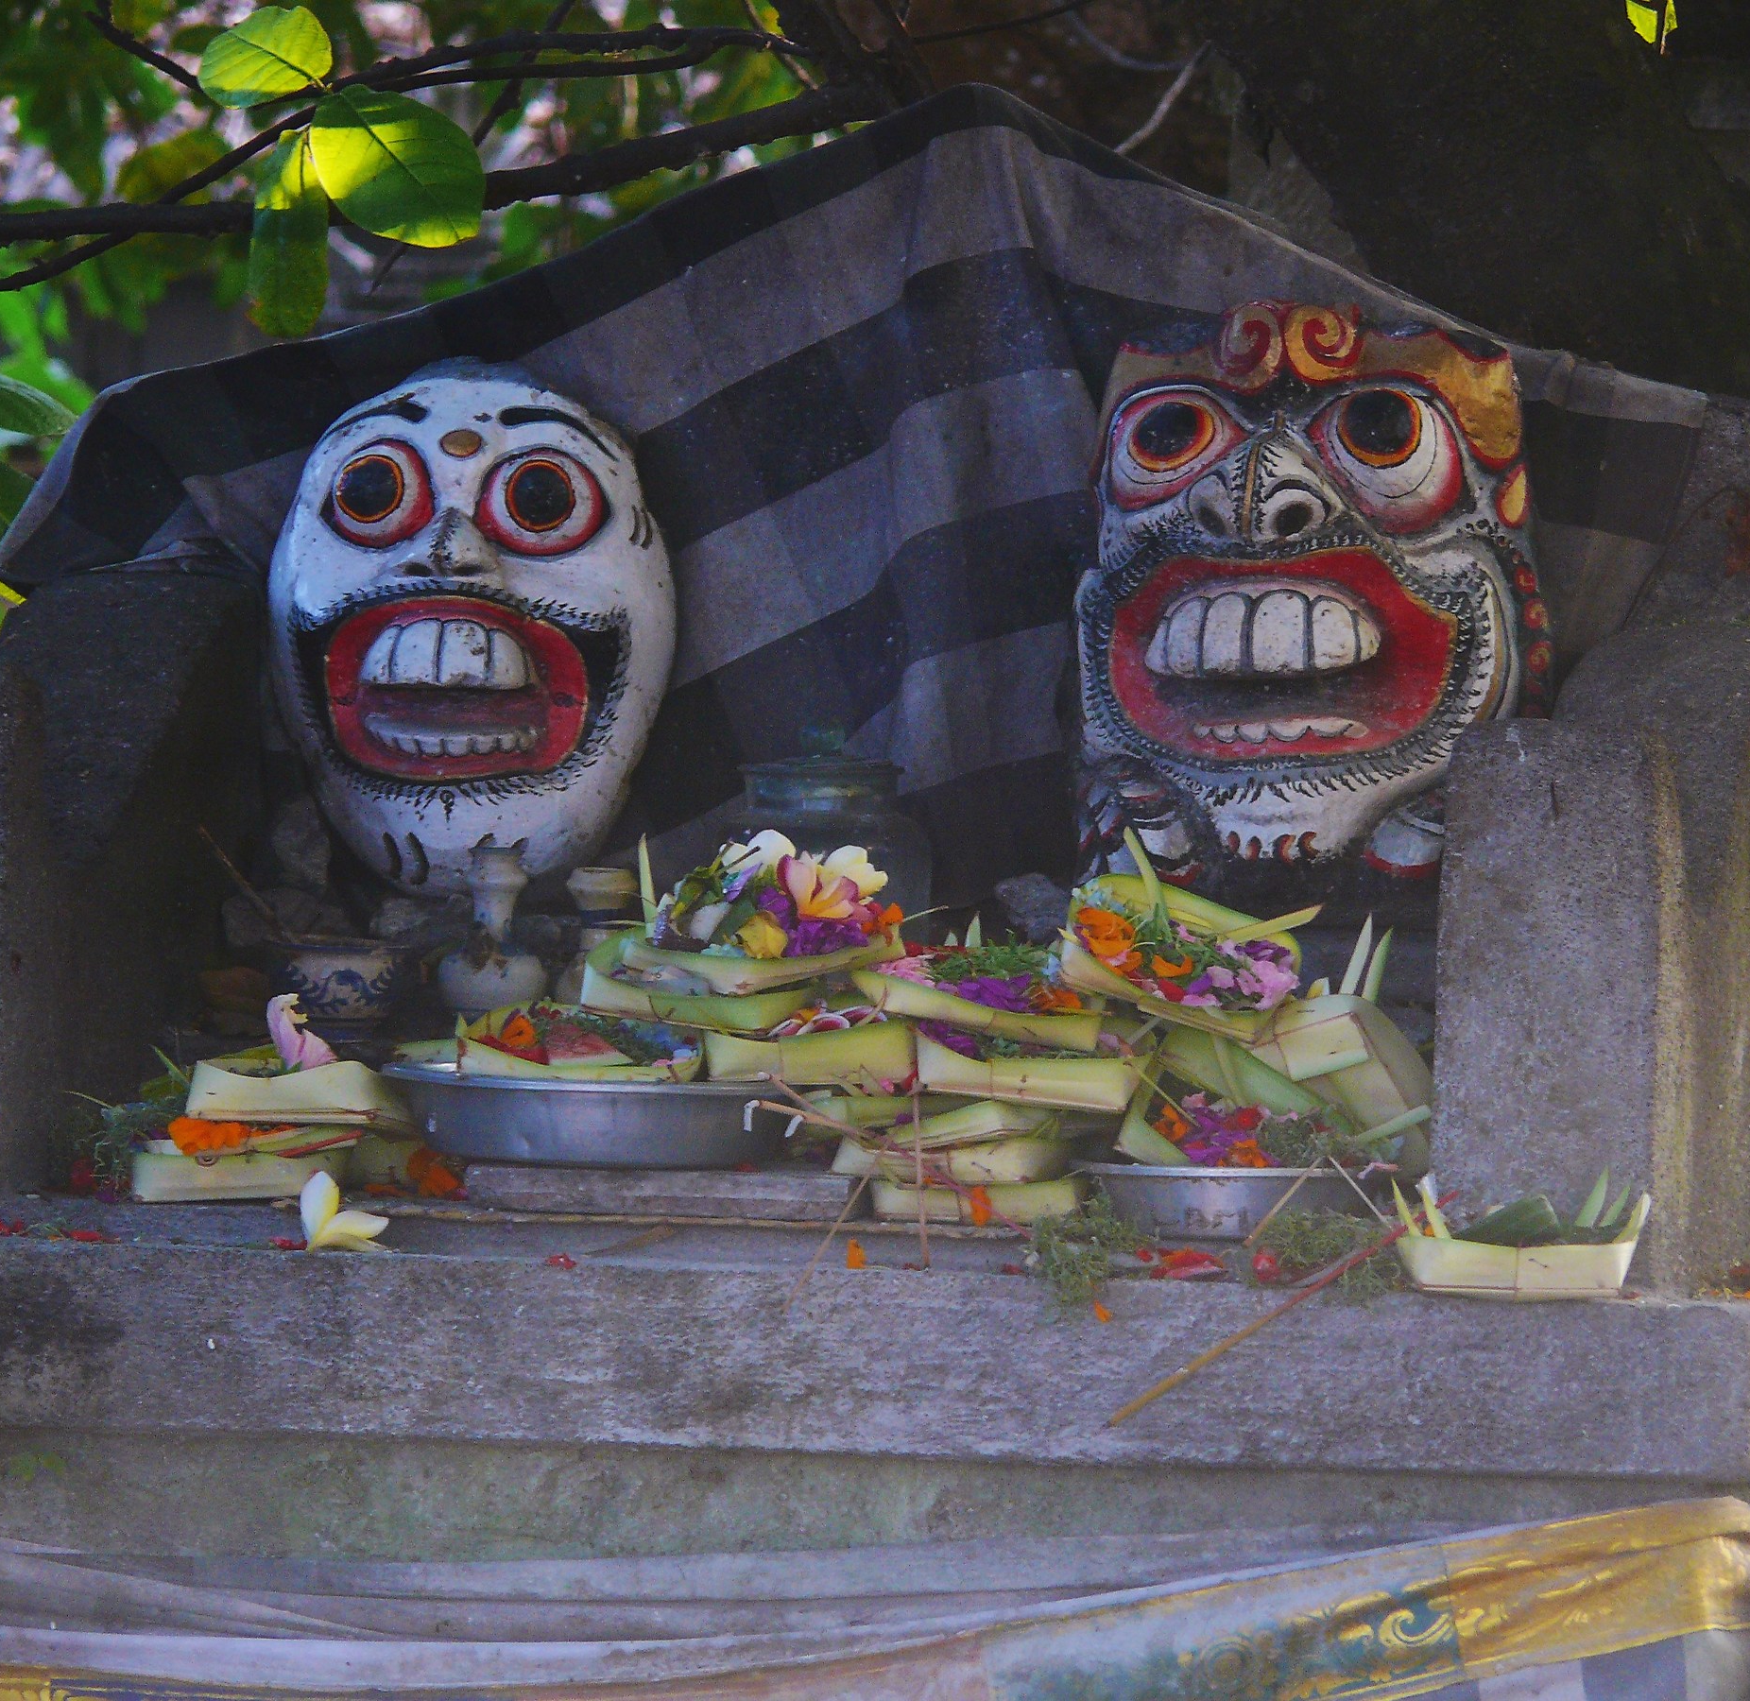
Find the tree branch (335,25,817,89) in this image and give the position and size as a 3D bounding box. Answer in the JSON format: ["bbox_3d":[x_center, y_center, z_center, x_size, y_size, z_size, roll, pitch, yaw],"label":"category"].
[{"bbox_3d":[-0.170,-0.450,14.000,0.265,0.036,0.050,0,5,0],"label":"tree branch"}]

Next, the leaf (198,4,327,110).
[{"bbox_3d":[-0.344,-0.447,13.900,0.073,0.055,0.035,0,5,0],"label":"leaf"}]

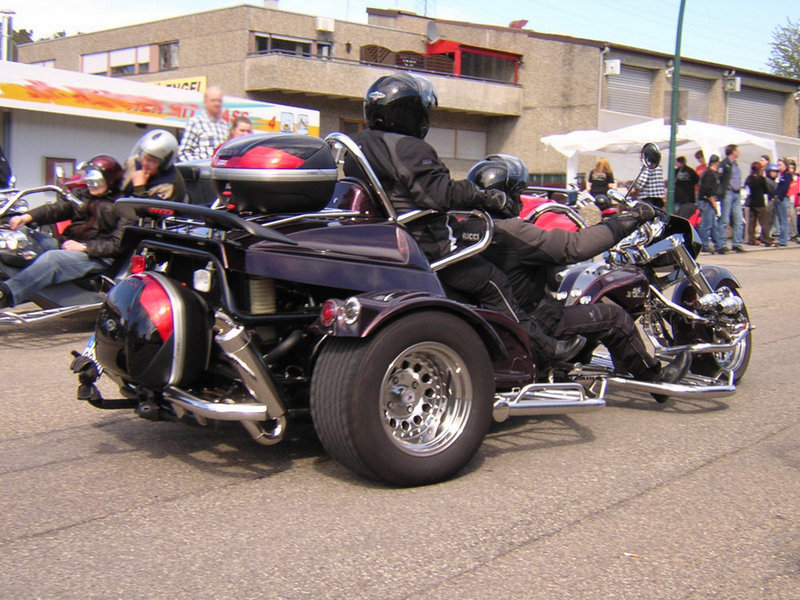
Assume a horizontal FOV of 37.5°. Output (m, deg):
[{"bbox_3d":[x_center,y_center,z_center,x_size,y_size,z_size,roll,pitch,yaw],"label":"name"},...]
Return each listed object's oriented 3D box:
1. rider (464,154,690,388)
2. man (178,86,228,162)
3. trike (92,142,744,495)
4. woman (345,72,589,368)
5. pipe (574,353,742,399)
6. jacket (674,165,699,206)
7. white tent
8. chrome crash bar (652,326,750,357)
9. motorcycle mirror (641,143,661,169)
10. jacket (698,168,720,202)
[{"bbox_3d":[0.738,-0.140,5.660,1.250,1.070,0.780,-3,7,-34],"label":"rider"},{"bbox_3d":[-1.596,-0.819,9.670,0.550,1.820,0.360,-1,6,-17],"label":"man"},{"bbox_3d":[0.374,-0.086,5.444,3.720,1.320,1.680,-3,7,-34],"label":"trike"},{"bbox_3d":[0.191,-0.371,5.262,1.080,1.240,0.720,-3,7,-34],"label":"woman"},{"bbox_3d":[1.162,0.391,5.518,0.950,0.160,0.280,-3,7,-34],"label":"pipe"},{"bbox_3d":[5.450,-2.205,22.500,0.520,0.750,0.320,1,6,0],"label":"jacket"},{"bbox_3d":[5.278,-2.458,24.063,3.800,2.500,3.100,6,8,39],"label":"white tent"},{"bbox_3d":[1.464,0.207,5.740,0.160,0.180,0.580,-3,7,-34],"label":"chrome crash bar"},{"bbox_3d":[1.144,-0.667,5.382,0.050,0.125,0.130,-3,7,-34],"label":"motorcycle mirror"},{"bbox_3d":[5.305,-1.962,20.200,0.320,0.620,0.450,-1,6,-23],"label":"jacket"}]

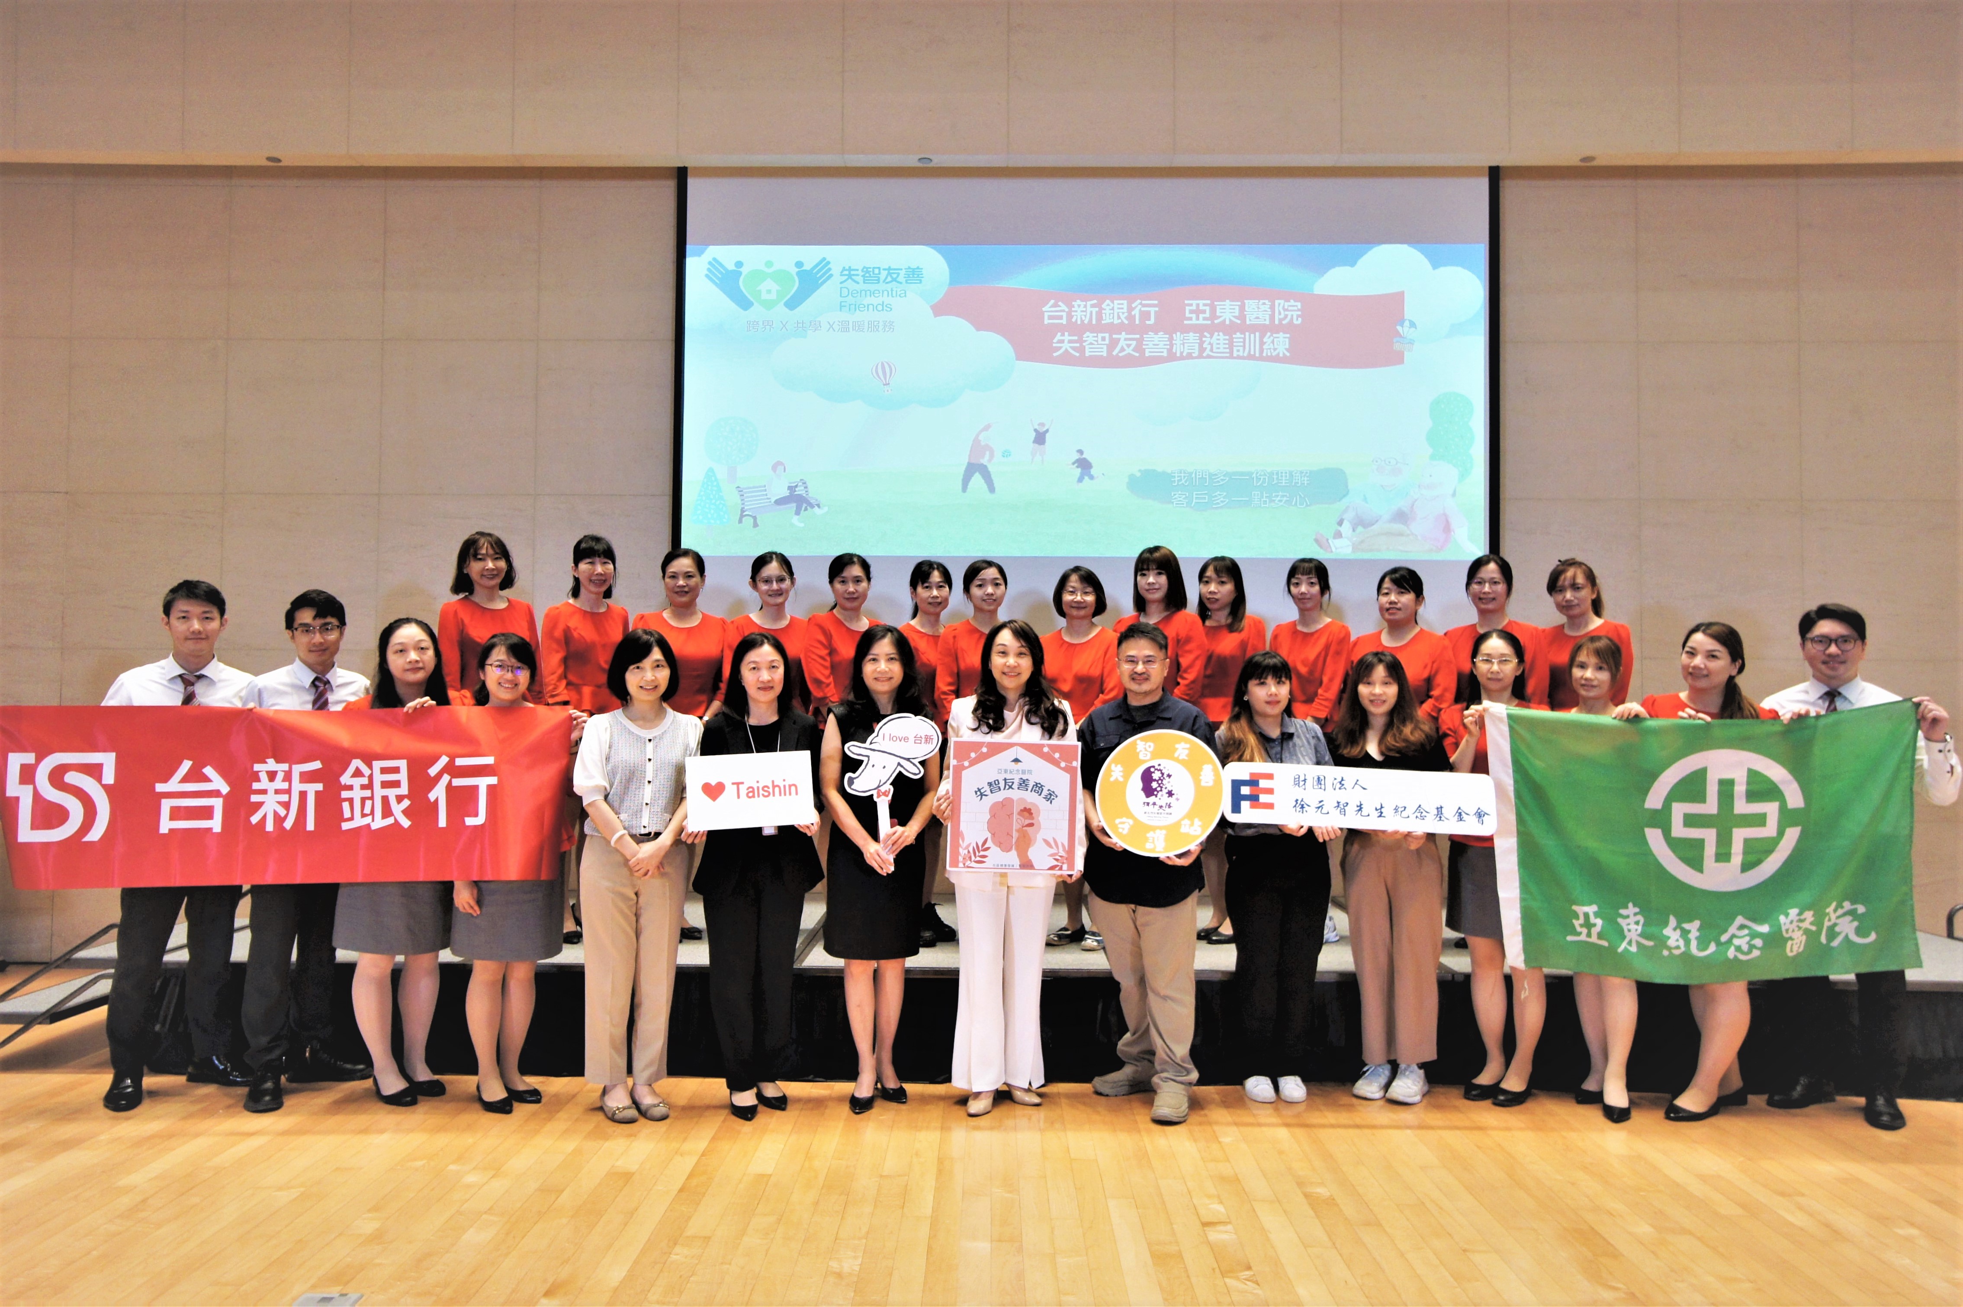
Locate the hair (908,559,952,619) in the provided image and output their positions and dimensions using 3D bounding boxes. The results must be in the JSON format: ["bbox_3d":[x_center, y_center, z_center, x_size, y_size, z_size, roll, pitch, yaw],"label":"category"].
[{"bbox_3d":[-0.214,-0.269,5.000,0.180,0.250,0.220,1,-1,-15],"label":"hair"}]

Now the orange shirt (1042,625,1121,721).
[{"bbox_3d":[0.419,0.138,5.000,0.440,0.520,0.260,0,-1,0],"label":"orange shirt"}]

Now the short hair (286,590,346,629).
[{"bbox_3d":[-2.342,-0.154,4.220,0.180,0.165,0.210,1,-2,-24],"label":"short hair"}]

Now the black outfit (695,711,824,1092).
[{"bbox_3d":[-0.778,0.861,4.210,0.435,1.315,0.290,1,-2,-7],"label":"black outfit"}]

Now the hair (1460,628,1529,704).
[{"bbox_3d":[1.817,0.051,4.240,0.215,0.280,0.210,0,-2,21],"label":"hair"}]

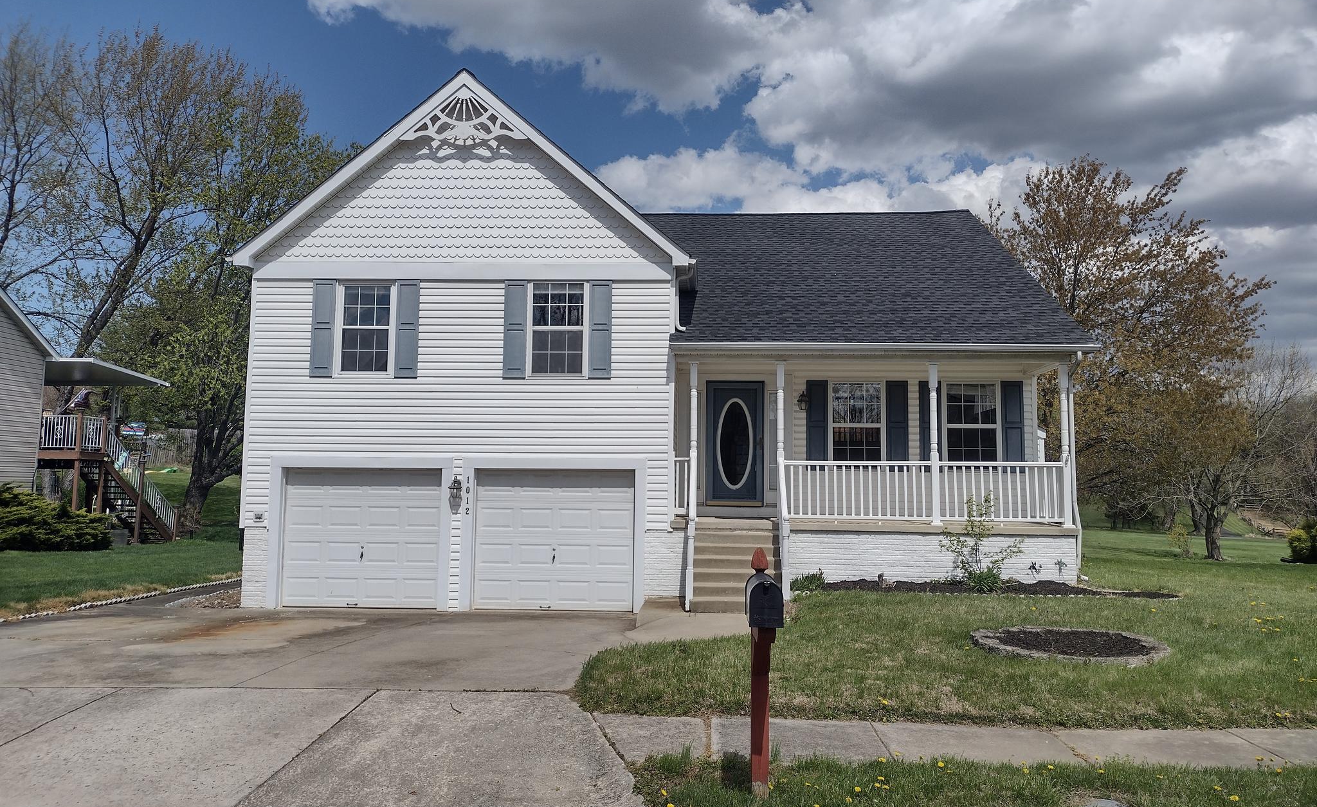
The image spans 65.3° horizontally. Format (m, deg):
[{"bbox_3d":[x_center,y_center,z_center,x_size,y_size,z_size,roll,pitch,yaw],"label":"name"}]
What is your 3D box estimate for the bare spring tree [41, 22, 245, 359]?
[{"bbox_3d":[-17.791,-4.602,35.148,7.176,16.215,7.000,0,-5,2],"label":"bare spring tree"}]

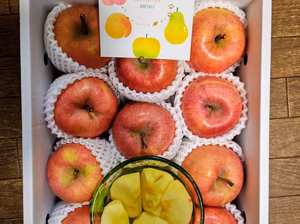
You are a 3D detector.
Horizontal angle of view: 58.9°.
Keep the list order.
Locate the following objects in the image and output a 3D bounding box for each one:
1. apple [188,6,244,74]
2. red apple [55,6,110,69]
[{"bbox_3d":[0.085,-0.094,0.344,0.083,0.074,0.083,0,104,5],"label":"apple"},{"bbox_3d":[-0.089,-0.095,0.340,0.083,0.074,0.083,0,97,-17],"label":"red apple"}]

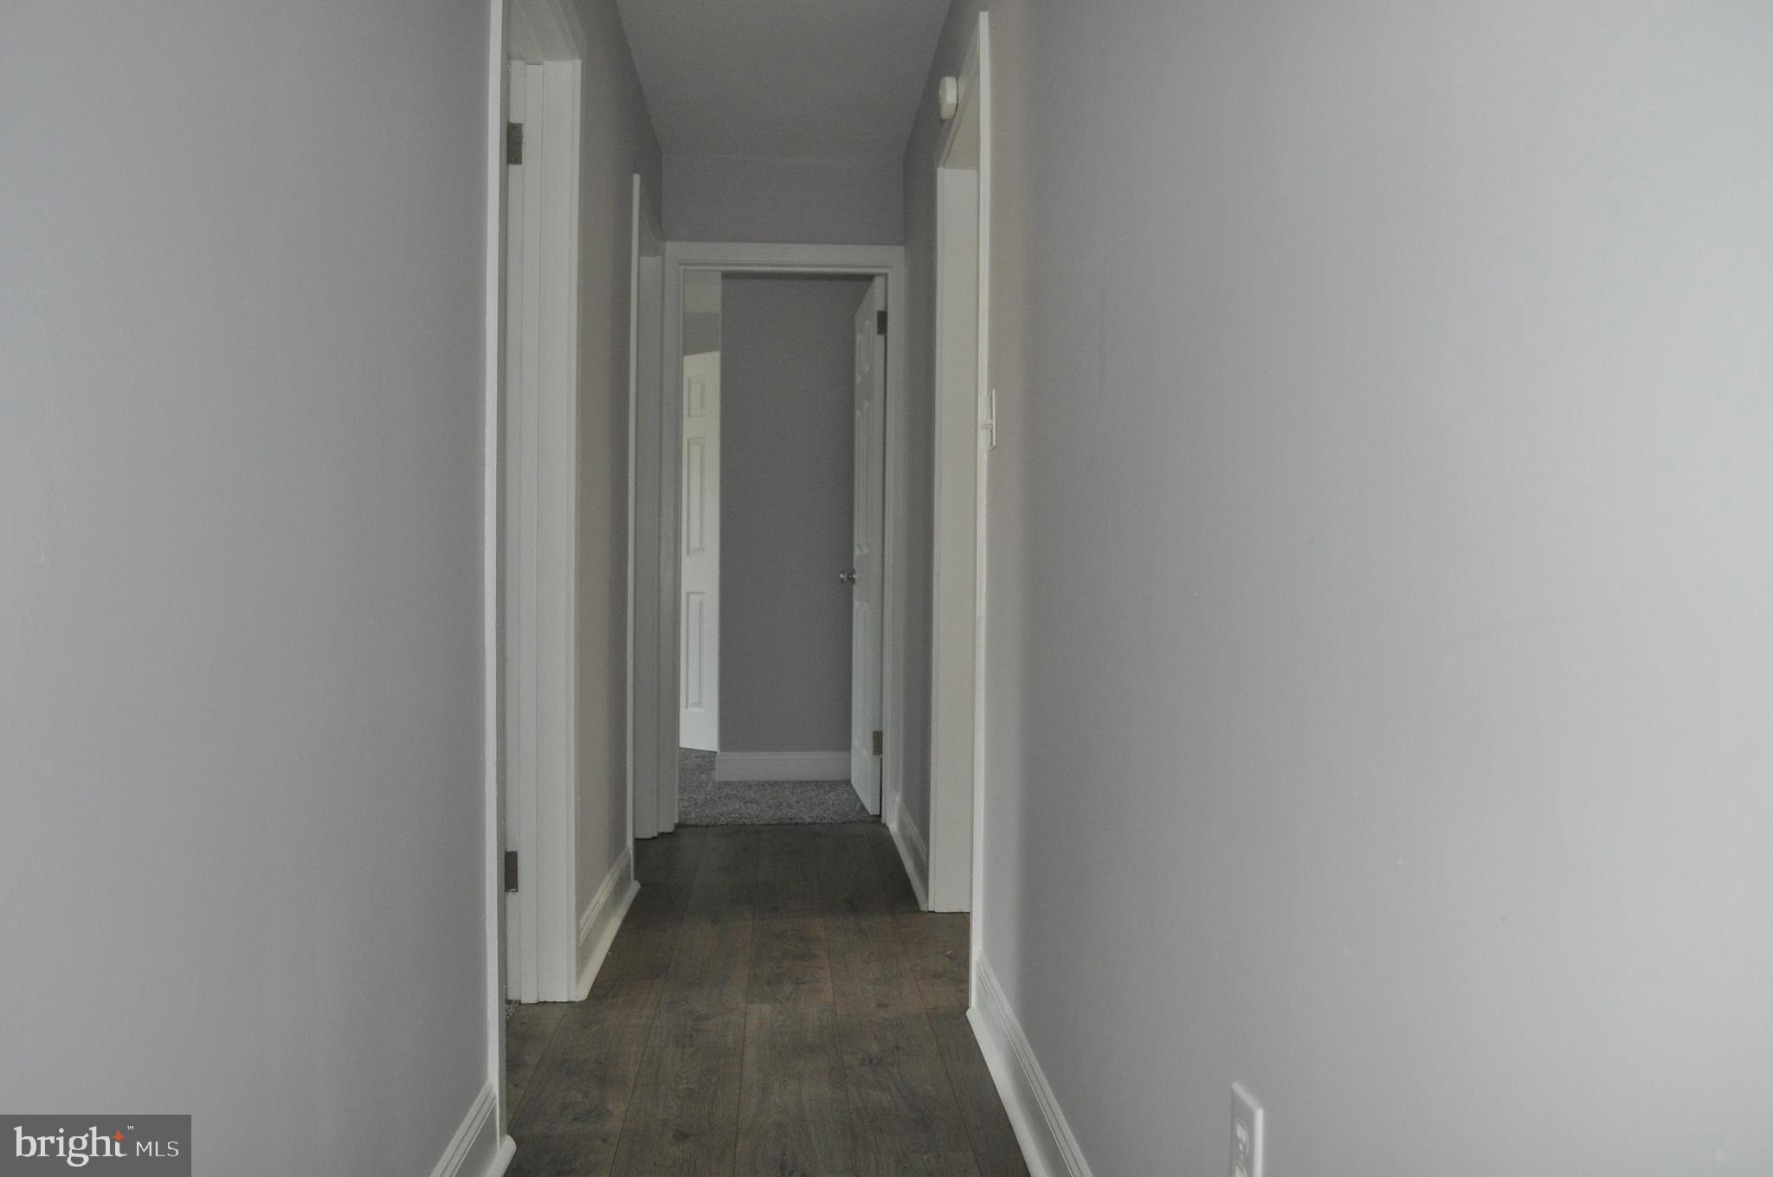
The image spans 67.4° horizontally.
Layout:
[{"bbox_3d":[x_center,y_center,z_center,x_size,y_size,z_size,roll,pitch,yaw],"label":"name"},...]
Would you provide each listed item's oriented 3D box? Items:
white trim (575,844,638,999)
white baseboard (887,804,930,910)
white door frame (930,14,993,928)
[{"bbox_3d":[-0.709,0.815,3.411,0.043,0.133,1.070,0,1,-4],"label":"white trim"},{"bbox_3d":[0.067,0.810,4.279,0.038,0.135,1.240,0,1,-4],"label":"white baseboard"},{"bbox_3d":[0.225,-0.161,3.238,0.141,2.105,0.895,0,1,-4],"label":"white door frame"}]

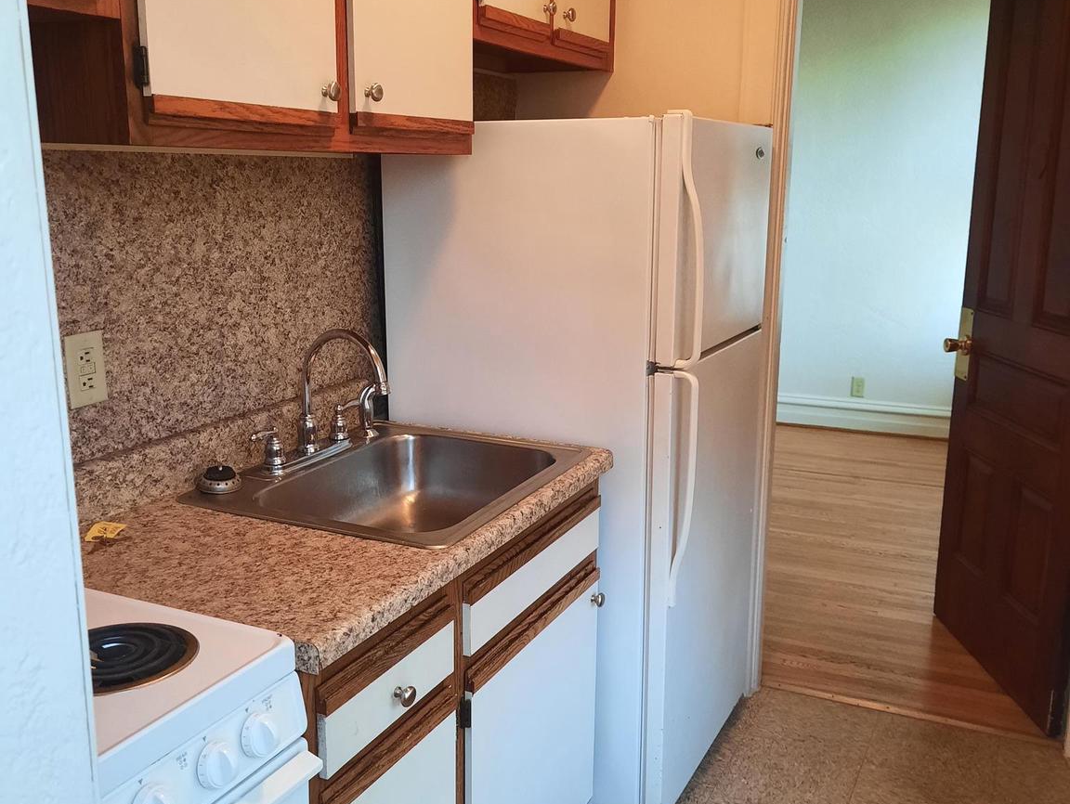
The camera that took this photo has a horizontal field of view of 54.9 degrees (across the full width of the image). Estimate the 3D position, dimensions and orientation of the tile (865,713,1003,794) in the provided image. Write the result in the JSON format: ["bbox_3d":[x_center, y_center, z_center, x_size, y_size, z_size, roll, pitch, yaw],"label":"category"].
[{"bbox_3d":[1.042,0.906,2.705,0.305,0.004,0.297,6,14,26],"label":"tile"}]

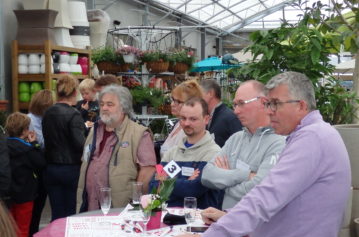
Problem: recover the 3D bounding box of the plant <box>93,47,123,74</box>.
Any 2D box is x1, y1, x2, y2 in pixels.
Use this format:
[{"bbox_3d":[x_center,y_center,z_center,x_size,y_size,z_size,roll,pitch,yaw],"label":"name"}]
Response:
[{"bbox_3d":[-0.827,-0.670,6.472,0.360,0.310,0.340,0,3,0],"label":"plant"}]

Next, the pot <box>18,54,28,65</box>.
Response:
[{"bbox_3d":[-1.914,-0.724,6.869,0.122,0.120,0.122,0,3,0],"label":"pot"}]

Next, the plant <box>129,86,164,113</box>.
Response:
[{"bbox_3d":[-0.354,-0.210,6.198,0.380,0.280,0.340,0,3,0],"label":"plant"}]

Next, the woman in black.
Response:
[{"bbox_3d":[-1.017,0.465,4.936,0.440,1.700,0.300,2,4,25],"label":"woman in black"}]

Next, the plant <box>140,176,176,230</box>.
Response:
[{"bbox_3d":[-0.082,0.330,2.173,0.135,0.200,0.125,0,3,0],"label":"plant"}]

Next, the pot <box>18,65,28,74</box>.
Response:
[{"bbox_3d":[-1.916,-0.602,6.876,0.122,0.120,0.122,0,3,0],"label":"pot"}]

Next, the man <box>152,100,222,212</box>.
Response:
[{"bbox_3d":[0.056,0.691,3.197,0.500,1.620,0.360,2,4,30],"label":"man"}]

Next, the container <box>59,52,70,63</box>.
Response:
[{"bbox_3d":[-1.462,-0.775,7.117,0.145,0.125,0.145,0,3,0],"label":"container"}]

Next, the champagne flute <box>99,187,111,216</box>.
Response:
[{"bbox_3d":[-0.301,0.345,2.244,0.046,0.150,0.046,0,3,0],"label":"champagne flute"}]

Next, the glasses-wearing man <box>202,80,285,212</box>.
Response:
[{"bbox_3d":[0.356,0.655,2.894,0.360,1.700,0.520,-3,5,-44],"label":"glasses-wearing man"}]

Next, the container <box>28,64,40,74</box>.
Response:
[{"bbox_3d":[-1.781,-0.602,6.876,0.130,0.122,0.130,0,3,0],"label":"container"}]

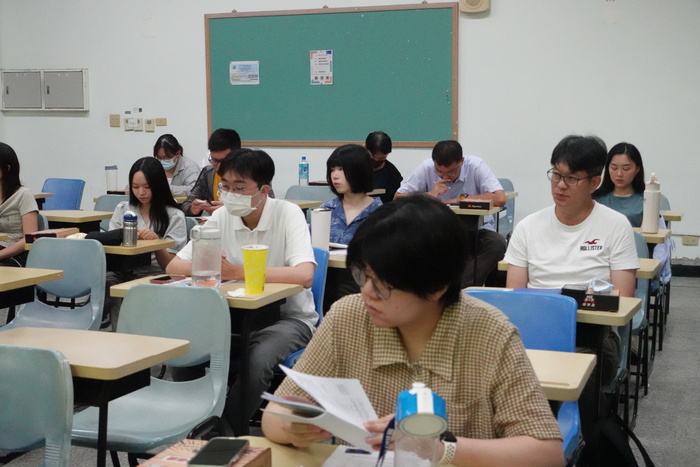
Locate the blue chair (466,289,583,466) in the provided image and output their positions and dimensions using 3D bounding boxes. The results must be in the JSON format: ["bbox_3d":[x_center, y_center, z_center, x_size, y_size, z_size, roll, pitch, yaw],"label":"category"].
[{"bbox_3d":[0.386,0.606,2.959,0.460,0.790,0.530,3,8,23],"label":"blue chair"}]

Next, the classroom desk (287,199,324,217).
[{"bbox_3d":[-0.514,0.151,6.829,0.605,0.720,0.345,3,8,23],"label":"classroom desk"}]

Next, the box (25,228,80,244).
[{"bbox_3d":[-1.427,0.014,4.948,0.165,0.044,0.215,1,7,13],"label":"box"}]

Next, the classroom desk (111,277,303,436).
[{"bbox_3d":[-0.507,0.548,3.736,0.605,0.720,0.345,3,8,23],"label":"classroom desk"}]

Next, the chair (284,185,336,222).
[{"bbox_3d":[-0.349,0.070,7.179,0.460,0.790,0.530,3,8,23],"label":"chair"}]

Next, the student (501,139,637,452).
[{"bbox_3d":[0.678,0.305,3.354,0.490,1.240,0.710,2,7,18],"label":"student"}]

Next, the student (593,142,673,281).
[{"bbox_3d":[1.295,0.133,5.060,0.440,1.160,0.680,2,7,19],"label":"student"}]

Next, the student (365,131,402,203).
[{"bbox_3d":[0.129,-0.165,7.536,0.480,1.170,0.720,2,7,22],"label":"student"}]

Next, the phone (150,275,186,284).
[{"bbox_3d":[-0.623,0.161,3.543,0.077,0.011,0.148,3,8,24],"label":"phone"}]

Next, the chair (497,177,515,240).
[{"bbox_3d":[0.954,0.020,7.456,0.420,0.810,0.500,2,7,22],"label":"chair"}]

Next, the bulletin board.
[{"bbox_3d":[-0.203,-1.354,9.017,2.400,1.195,0.040,3,8,23],"label":"bulletin board"}]

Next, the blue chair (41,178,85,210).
[{"bbox_3d":[-2.348,0.003,7.815,0.460,0.790,0.530,4,9,31],"label":"blue chair"}]

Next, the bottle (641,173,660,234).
[{"bbox_3d":[1.412,-0.149,4.812,0.082,0.288,0.082,2,7,22],"label":"bottle"}]

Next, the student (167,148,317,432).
[{"bbox_3d":[-0.435,0.303,3.686,0.520,1.180,0.730,3,8,25],"label":"student"}]

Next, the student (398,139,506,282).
[{"bbox_3d":[0.665,-0.042,6.687,0.670,1.120,0.780,3,8,23],"label":"student"}]

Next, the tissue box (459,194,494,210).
[{"bbox_3d":[0.743,-0.168,6.023,0.185,0.045,0.130,2,7,22],"label":"tissue box"}]

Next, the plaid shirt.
[{"bbox_3d":[0.137,0.394,2.151,0.560,0.520,0.340,3,8,23],"label":"plaid shirt"}]

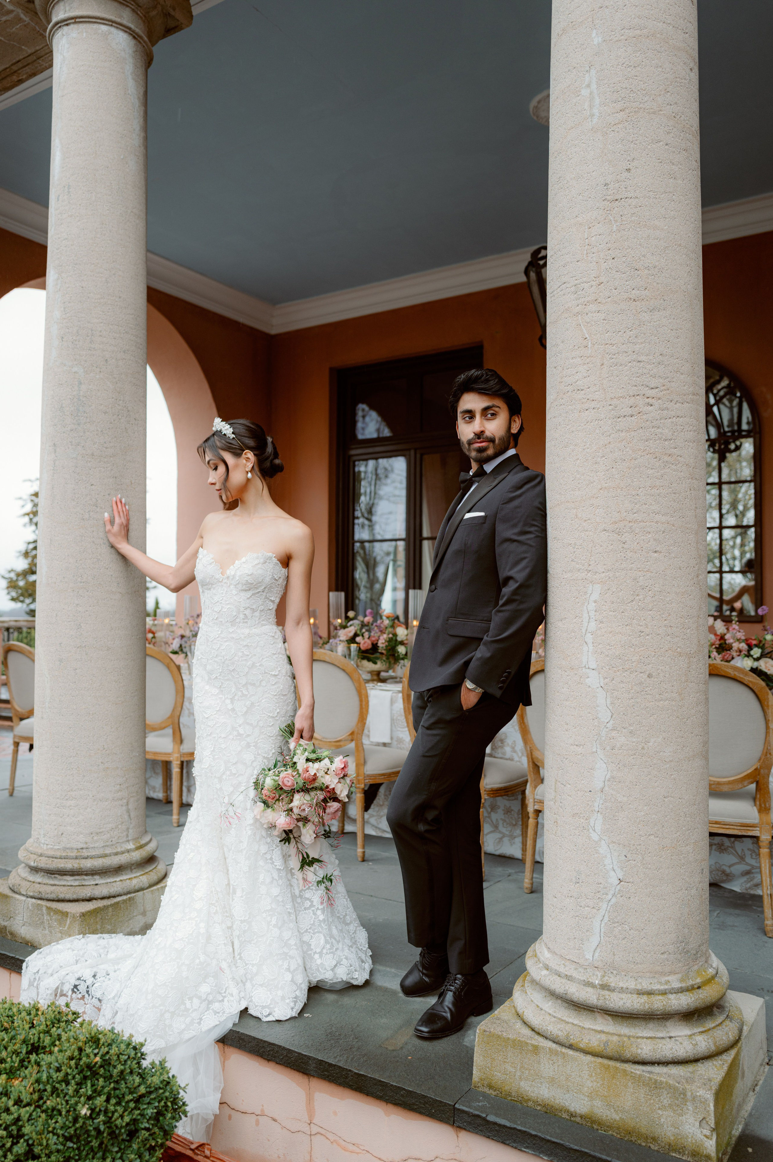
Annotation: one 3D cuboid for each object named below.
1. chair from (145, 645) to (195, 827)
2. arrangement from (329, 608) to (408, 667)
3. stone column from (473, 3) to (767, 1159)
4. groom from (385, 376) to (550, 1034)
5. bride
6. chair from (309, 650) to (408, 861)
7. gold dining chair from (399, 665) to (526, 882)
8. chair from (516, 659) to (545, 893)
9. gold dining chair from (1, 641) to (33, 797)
[{"bbox_3d":[-1.171,0.822,5.010,0.510,0.955,0.540,-1,-2,32],"label":"chair"},{"bbox_3d":[-0.087,0.348,5.059,0.430,0.390,0.410,0,-2,0],"label":"arrangement"},{"bbox_3d":[0.595,-0.502,2.298,0.560,3.450,0.560,-1,-2,32],"label":"stone column"},{"bbox_3d":[0.207,0.320,2.555,0.430,1.820,0.560,1,-2,-40],"label":"groom"},{"bbox_3d":[-0.600,0.491,2.790,1.100,1.970,0.750,0,-2,9],"label":"bride"},{"bbox_3d":[-0.192,0.806,4.388,0.510,0.955,0.540,-1,-2,33],"label":"chair"},{"bbox_3d":[0.349,0.797,4.045,0.510,0.955,0.540,-1,-2,32],"label":"gold dining chair"},{"bbox_3d":[0.834,0.788,3.737,0.510,0.955,0.540,-1,-2,32],"label":"chair"},{"bbox_3d":[-2.035,0.836,5.523,0.540,0.955,0.510,2,-2,-44],"label":"gold dining chair"}]

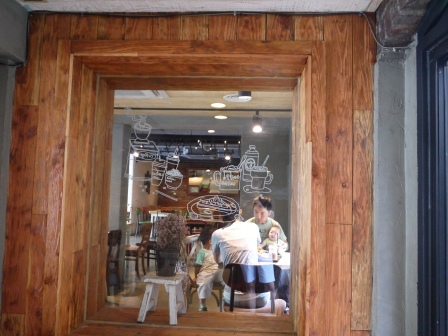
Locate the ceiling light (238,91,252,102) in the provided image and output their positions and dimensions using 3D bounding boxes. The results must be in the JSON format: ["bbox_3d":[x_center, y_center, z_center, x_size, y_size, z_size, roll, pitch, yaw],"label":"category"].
[{"bbox_3d":[0.211,-0.755,3.798,0.128,0.130,0.128,1,-4,3],"label":"ceiling light"}]

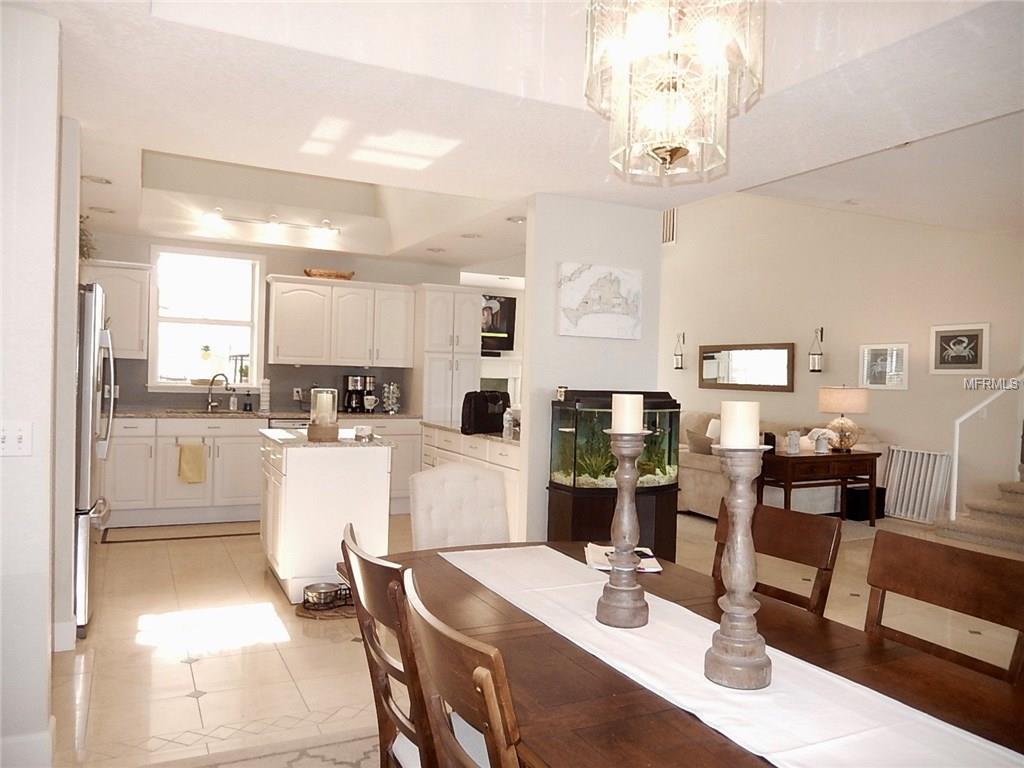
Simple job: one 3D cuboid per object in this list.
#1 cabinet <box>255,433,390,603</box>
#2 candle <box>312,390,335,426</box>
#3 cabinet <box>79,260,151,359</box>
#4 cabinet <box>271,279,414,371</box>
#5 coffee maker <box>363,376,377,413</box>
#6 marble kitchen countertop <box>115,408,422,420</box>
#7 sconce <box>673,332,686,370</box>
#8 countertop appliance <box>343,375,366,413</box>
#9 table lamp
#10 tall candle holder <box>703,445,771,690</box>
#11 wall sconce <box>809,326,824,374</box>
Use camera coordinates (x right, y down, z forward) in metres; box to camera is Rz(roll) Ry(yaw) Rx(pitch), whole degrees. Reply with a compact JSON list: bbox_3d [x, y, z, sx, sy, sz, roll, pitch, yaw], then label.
[{"bbox_3d":[-1.252,0.803,4.837,0.675,0.925,1.070,1,1,-26],"label":"cabinet"},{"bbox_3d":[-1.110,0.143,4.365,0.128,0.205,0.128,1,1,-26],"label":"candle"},{"bbox_3d":[-3.445,-0.625,6.406,0.570,0.810,0.340,1,1,-26],"label":"cabinet"},{"bbox_3d":[-1.686,-0.584,7.321,1.410,0.812,0.340,1,1,-26],"label":"cabinet"},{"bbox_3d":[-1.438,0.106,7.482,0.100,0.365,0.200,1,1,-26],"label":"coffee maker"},{"bbox_3d":[-2.283,0.290,6.883,2.830,0.035,0.635,1,1,-26],"label":"marble kitchen countertop"},{"bbox_3d":[2.464,-0.477,10.847,0.180,0.550,0.130,1,1,-26],"label":"sconce"},{"bbox_3d":[-1.582,0.101,7.411,0.185,0.374,0.220,1,1,-26],"label":"countertop appliance"},{"bbox_3d":[3.253,0.347,7.264,0.428,0.641,0.428,1,1,-26],"label":"table lamp"},{"bbox_3d":[0.454,0.354,1.472,0.125,0.465,0.125,1,1,-26],"label":"tall candle holder"},{"bbox_3d":[3.516,-0.392,8.535,0.190,0.531,0.160,1,1,-26],"label":"wall sconce"}]

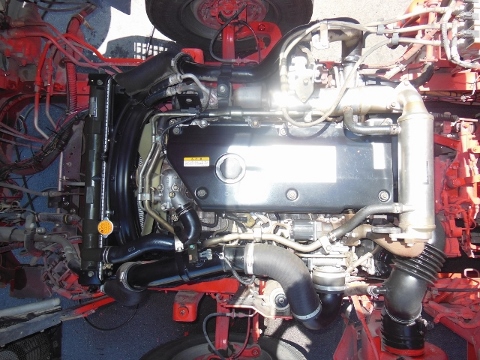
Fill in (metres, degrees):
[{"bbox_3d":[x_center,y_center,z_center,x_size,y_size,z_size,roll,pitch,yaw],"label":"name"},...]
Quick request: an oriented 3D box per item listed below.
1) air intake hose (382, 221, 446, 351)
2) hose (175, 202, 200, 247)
[{"bbox_3d":[0.568,0.360,1.150,0.200,0.200,0.410,0,87,0],"label":"air intake hose"},{"bbox_3d":[-0.167,0.142,1.100,0.085,0.110,0.140,0,87,0],"label":"hose"}]

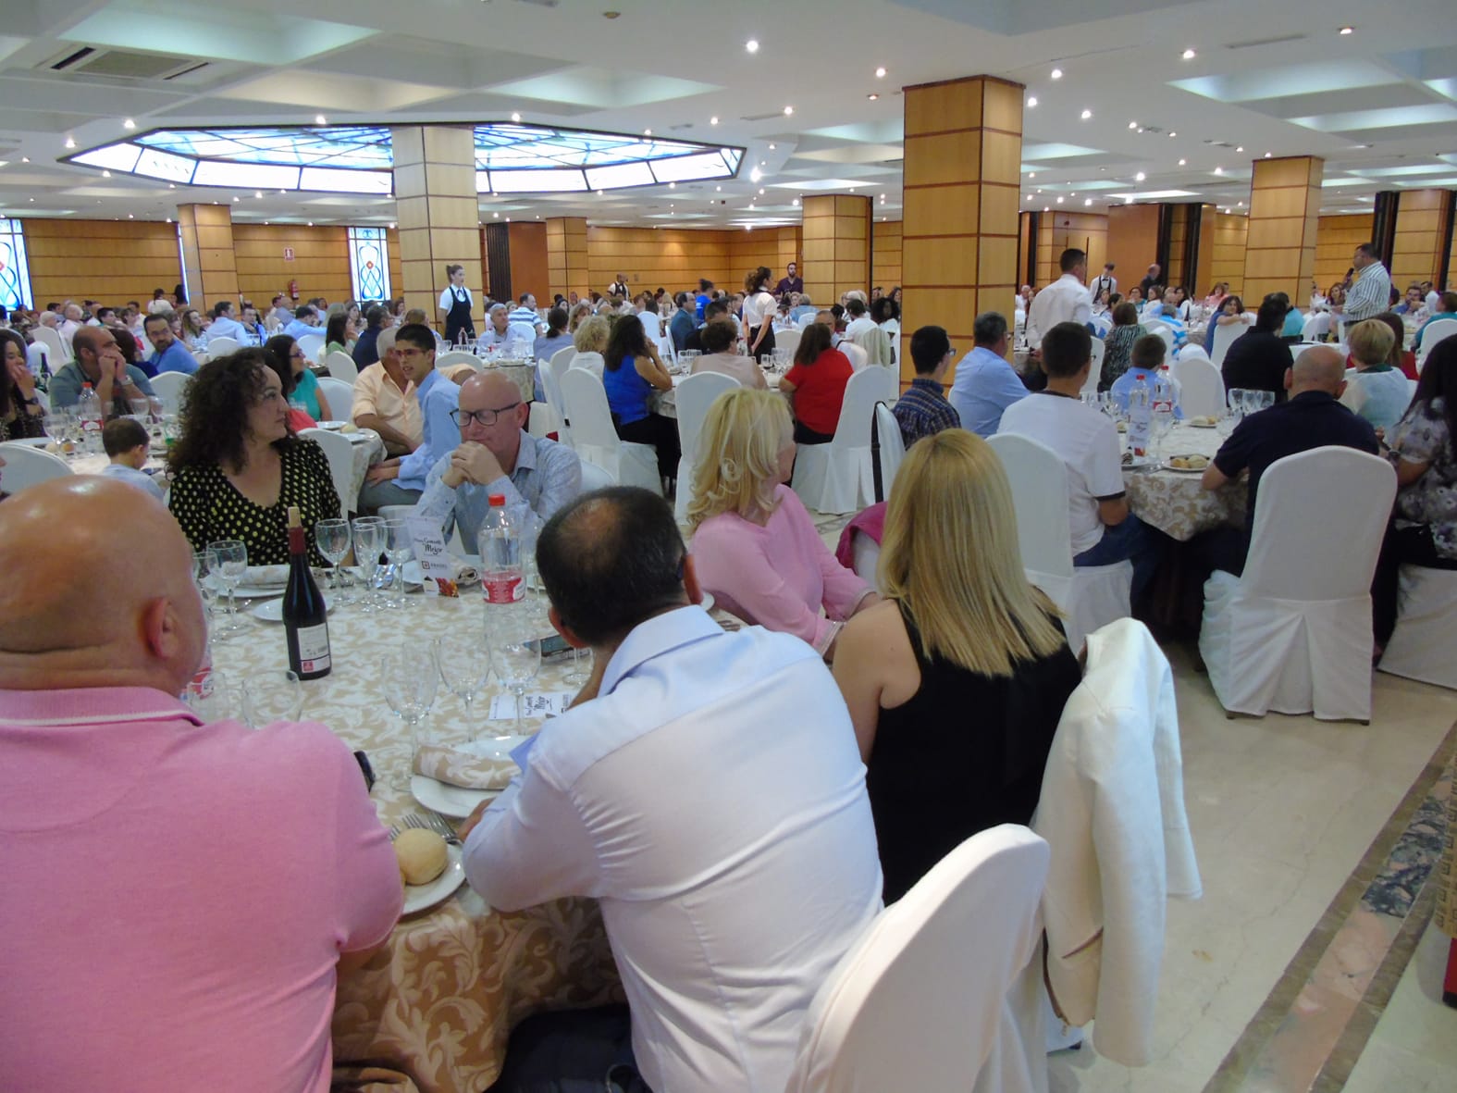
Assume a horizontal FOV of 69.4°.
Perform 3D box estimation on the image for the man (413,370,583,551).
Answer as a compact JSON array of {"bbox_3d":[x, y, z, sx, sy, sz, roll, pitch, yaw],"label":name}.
[{"bbox_3d":[-0.639,0.059,3.353,0.560,1.270,0.750,4,15,17],"label":"man"}]

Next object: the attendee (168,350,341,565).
[{"bbox_3d":[-1.294,0.094,3.157,0.500,1.328,0.750,-12,18,-36],"label":"attendee"}]

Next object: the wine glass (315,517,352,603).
[{"bbox_3d":[-0.952,0.038,2.580,0.083,0.195,0.083,-1,14,0],"label":"wine glass"}]

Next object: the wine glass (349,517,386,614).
[{"bbox_3d":[-0.869,0.041,2.557,0.082,0.197,0.082,-1,14,0],"label":"wine glass"}]

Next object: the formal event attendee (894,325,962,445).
[{"bbox_3d":[1.117,-0.457,5.253,0.750,1.269,0.480,-6,15,-17],"label":"formal event attendee"}]

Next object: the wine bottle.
[{"bbox_3d":[-0.834,0.093,2.067,0.081,0.335,0.081,-7,15,-22],"label":"wine bottle"}]

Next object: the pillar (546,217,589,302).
[{"bbox_3d":[-4.285,-7.263,28.464,0.770,3.070,0.770,13,20,42],"label":"pillar"}]

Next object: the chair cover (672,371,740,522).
[{"bbox_3d":[-0.068,-0.674,6.906,0.470,0.960,0.550,3,15,14],"label":"chair cover"}]

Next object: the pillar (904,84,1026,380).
[{"bbox_3d":[1.809,-2.037,8.230,0.640,2.896,0.640,12,19,41],"label":"pillar"}]

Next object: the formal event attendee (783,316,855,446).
[{"bbox_3d":[0.571,-0.877,7.103,0.540,1.220,0.720,-12,18,-39],"label":"formal event attendee"}]

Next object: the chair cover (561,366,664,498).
[{"bbox_3d":[-0.822,-0.748,7.233,0.470,0.950,0.550,11,18,39],"label":"chair cover"}]

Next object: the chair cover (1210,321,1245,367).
[{"bbox_3d":[5.856,-2.201,12.586,0.460,0.950,0.530,-4,14,-12],"label":"chair cover"}]

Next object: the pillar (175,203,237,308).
[{"bbox_3d":[-8.824,-4.357,18.124,0.640,2.896,0.640,12,19,41],"label":"pillar"}]

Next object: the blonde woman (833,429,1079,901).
[{"bbox_3d":[0.356,0.379,2.084,0.480,1.255,0.750,-7,16,-21],"label":"blonde woman"}]

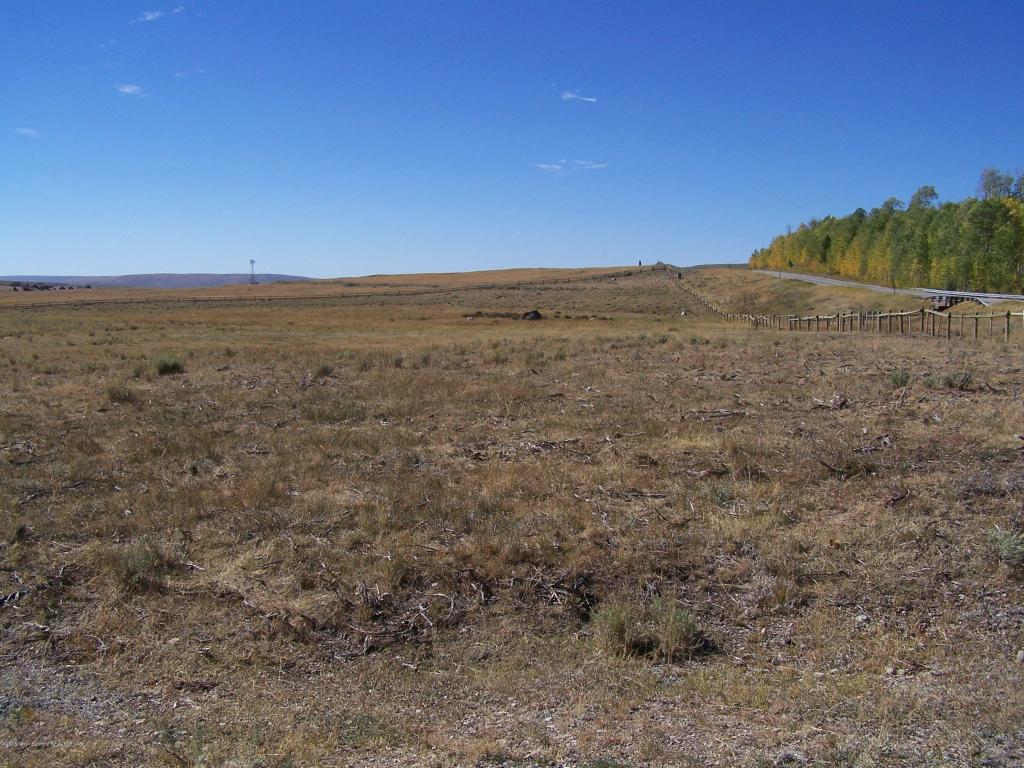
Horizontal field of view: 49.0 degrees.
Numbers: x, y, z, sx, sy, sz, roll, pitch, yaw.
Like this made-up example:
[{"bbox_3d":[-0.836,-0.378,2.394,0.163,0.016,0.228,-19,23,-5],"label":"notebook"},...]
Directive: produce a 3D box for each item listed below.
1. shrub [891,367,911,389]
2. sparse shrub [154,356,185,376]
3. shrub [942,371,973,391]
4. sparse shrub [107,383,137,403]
[{"bbox_3d":[6.705,-0.091,19.400,0.345,0.323,0.345,0,5,0],"label":"shrub"},{"bbox_3d":[-6.947,-0.360,22.800,0.608,0.380,0.548,0,5,0],"label":"sparse shrub"},{"bbox_3d":[7.530,-0.055,19.000,0.507,0.316,0.456,0,5,0],"label":"shrub"},{"bbox_3d":[-5.902,0.132,17.000,0.446,0.283,0.402,0,5,0],"label":"sparse shrub"}]

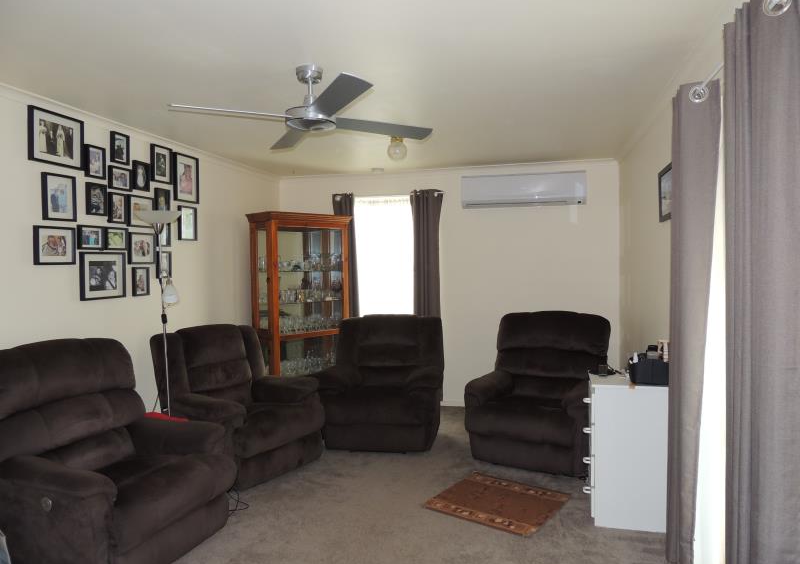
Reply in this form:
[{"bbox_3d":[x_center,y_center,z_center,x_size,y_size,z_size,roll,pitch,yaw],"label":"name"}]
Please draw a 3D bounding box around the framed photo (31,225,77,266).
[{"bbox_3d":[-2.008,-0.209,3.236,0.025,0.219,0.268,0,2,14],"label":"framed photo"}]

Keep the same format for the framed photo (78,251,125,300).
[{"bbox_3d":[-1.917,-0.039,3.597,0.025,0.300,0.366,0,2,14],"label":"framed photo"}]

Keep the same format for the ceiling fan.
[{"bbox_3d":[-0.412,-0.852,2.580,1.140,0.280,1.140,0,2,13],"label":"ceiling fan"}]

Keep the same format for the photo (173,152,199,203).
[{"bbox_3d":[-1.649,-0.797,4.299,0.024,0.361,0.291,0,2,13],"label":"photo"}]

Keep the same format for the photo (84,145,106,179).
[{"bbox_3d":[-1.856,-0.728,3.384,0.024,0.193,0.146,0,2,13],"label":"photo"}]

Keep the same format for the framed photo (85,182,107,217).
[{"bbox_3d":[-1.933,-0.523,3.541,0.025,0.201,0.150,0,2,14],"label":"framed photo"}]

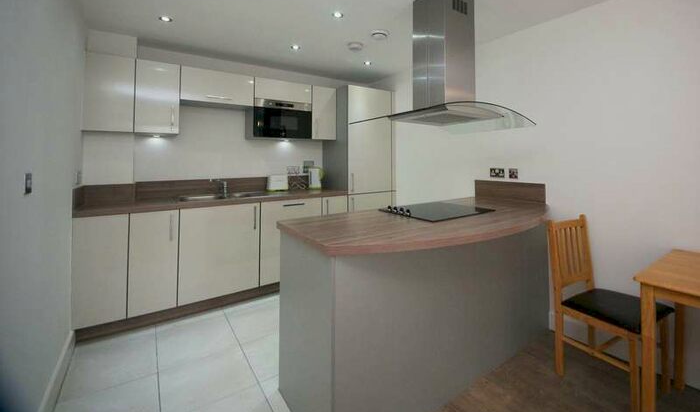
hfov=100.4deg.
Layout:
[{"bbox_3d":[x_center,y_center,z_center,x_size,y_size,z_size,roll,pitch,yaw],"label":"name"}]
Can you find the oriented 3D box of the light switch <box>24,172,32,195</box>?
[{"bbox_3d":[-1.219,-0.086,1.107,0.010,0.087,0.085,-5,7,-34],"label":"light switch"}]

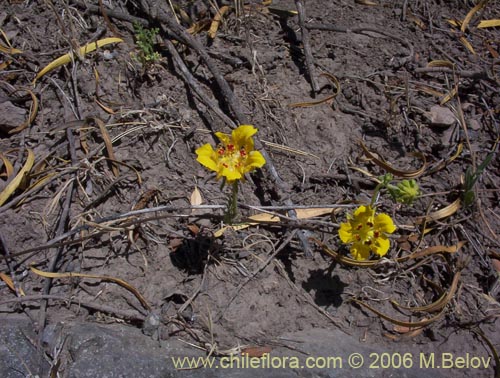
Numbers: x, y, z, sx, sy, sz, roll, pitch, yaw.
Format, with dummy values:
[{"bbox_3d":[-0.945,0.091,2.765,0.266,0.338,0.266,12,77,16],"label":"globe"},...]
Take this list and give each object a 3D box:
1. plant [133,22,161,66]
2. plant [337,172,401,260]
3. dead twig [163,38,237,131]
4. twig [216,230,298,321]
[{"bbox_3d":[-0.120,-0.168,0.655,0.032,0.048,0.032,0,50,0],"label":"plant"},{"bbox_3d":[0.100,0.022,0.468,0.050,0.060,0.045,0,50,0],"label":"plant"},{"bbox_3d":[-0.060,-0.123,0.637,0.018,0.018,0.174,-24,54,-19],"label":"dead twig"},{"bbox_3d":[0.008,0.071,0.477,0.008,0.008,0.103,33,64,25],"label":"twig"}]

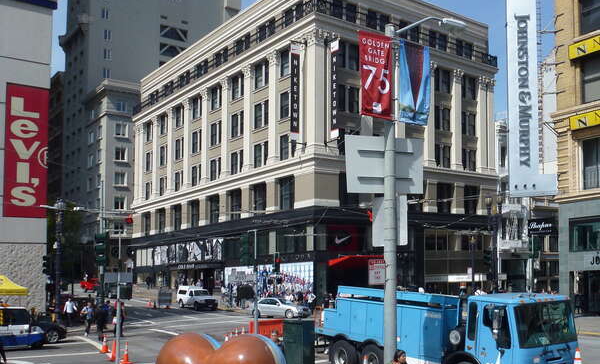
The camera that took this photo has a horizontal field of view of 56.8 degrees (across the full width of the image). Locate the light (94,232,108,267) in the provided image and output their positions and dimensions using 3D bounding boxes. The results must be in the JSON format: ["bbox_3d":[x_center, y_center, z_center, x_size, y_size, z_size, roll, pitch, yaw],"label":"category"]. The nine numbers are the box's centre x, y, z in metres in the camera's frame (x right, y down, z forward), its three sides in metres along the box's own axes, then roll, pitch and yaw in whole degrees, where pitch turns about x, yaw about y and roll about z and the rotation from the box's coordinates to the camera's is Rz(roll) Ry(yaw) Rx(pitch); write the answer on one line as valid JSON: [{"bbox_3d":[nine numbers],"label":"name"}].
[{"bbox_3d":[-6.584,2.239,18.400,0.420,1.080,0.360,4,-8,-34],"label":"light"}]

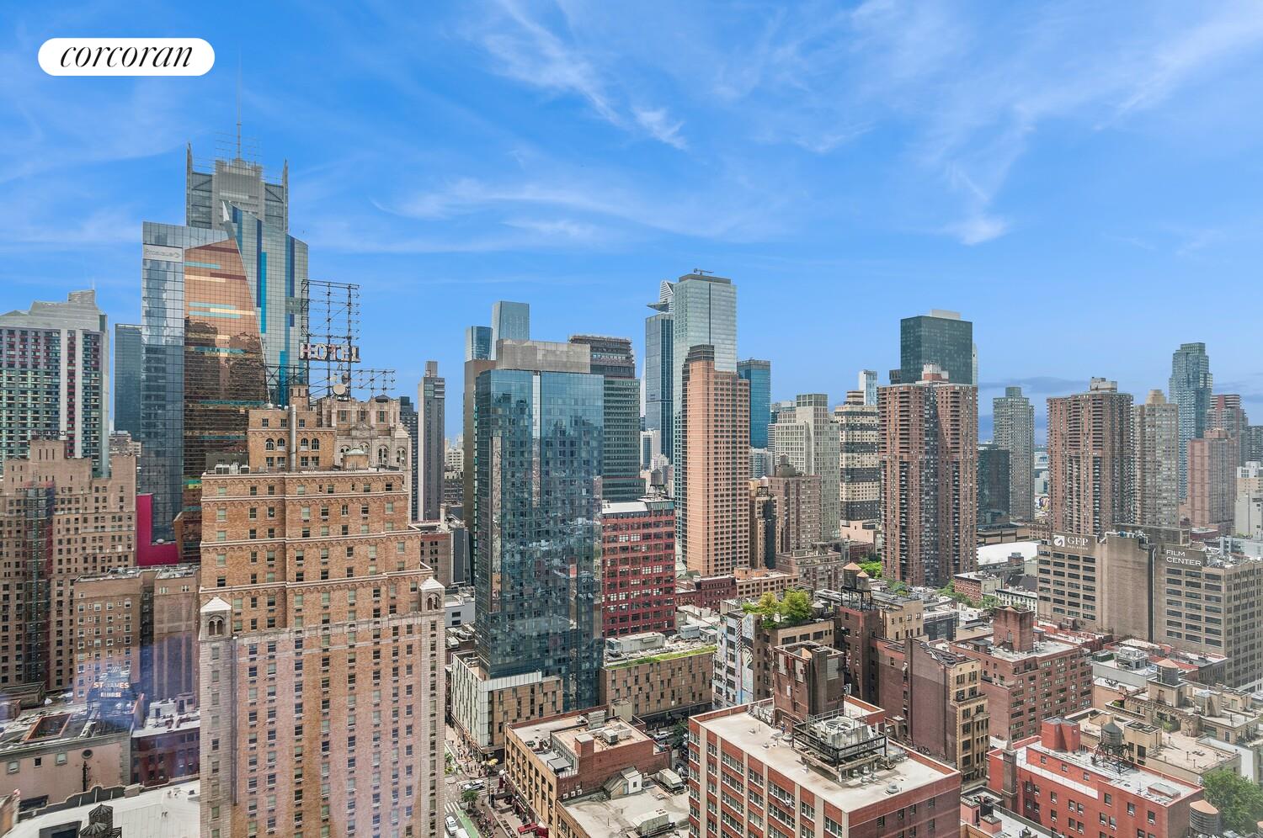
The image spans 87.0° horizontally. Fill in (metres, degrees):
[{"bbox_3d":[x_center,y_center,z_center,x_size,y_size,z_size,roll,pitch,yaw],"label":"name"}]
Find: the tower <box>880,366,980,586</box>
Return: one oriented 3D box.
[{"bbox_3d":[181.200,33.940,408.240,39.100,130.800,39.100,0,-1,-29],"label":"tower"}]

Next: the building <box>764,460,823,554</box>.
[{"bbox_3d":[93.310,61.980,385.560,27.800,72.100,20.600,0,-1,-29],"label":"building"}]

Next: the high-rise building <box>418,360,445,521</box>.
[{"bbox_3d":[-153.290,28.170,509.910,15.000,143.400,22.000,1,-1,-30],"label":"high-rise building"}]

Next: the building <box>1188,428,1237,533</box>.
[{"bbox_3d":[485.310,55.480,555.660,28.800,97.900,24.700,0,-1,-29],"label":"building"}]

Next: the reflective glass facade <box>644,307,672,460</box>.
[{"bbox_3d":[68.050,-33.630,1204.960,62.000,305.700,54.000,1,-1,-30],"label":"reflective glass facade"}]

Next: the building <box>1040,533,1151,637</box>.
[{"bbox_3d":[175.090,69.350,247.590,28.800,51.500,39.100,0,-1,-29],"label":"building"}]

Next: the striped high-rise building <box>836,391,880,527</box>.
[{"bbox_3d":[171.160,41.860,514.970,36.000,123.600,20.000,1,-1,-30],"label":"striped high-rise building"}]

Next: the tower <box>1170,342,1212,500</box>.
[{"bbox_3d":[668.200,13.960,797.850,43.000,202.700,28.000,1,-1,-30],"label":"tower"}]

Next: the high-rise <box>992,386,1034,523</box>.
[{"bbox_3d":[357.090,36.340,623.700,25.800,138.000,25.800,0,-1,-29],"label":"high-rise"}]

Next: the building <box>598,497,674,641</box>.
[{"bbox_3d":[-4.790,63.040,262.180,33.000,64.400,28.000,1,-1,-30],"label":"building"}]

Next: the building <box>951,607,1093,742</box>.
[{"bbox_3d":[108.500,74.360,187.290,35.000,41.200,18.500,1,-1,-30],"label":"building"}]

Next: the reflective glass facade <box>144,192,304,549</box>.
[{"bbox_3d":[-144.810,12.040,240.970,47.100,165.000,42.000,1,-2,-29],"label":"reflective glass facade"}]

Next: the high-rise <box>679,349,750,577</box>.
[{"bbox_3d":[44.800,28.700,360.990,34.000,136.000,22.700,0,-1,-29],"label":"high-rise"}]

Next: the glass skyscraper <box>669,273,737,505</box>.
[{"bbox_3d":[45.240,3.810,422.410,35.000,187.500,23.700,0,-1,-29],"label":"glass skyscraper"}]

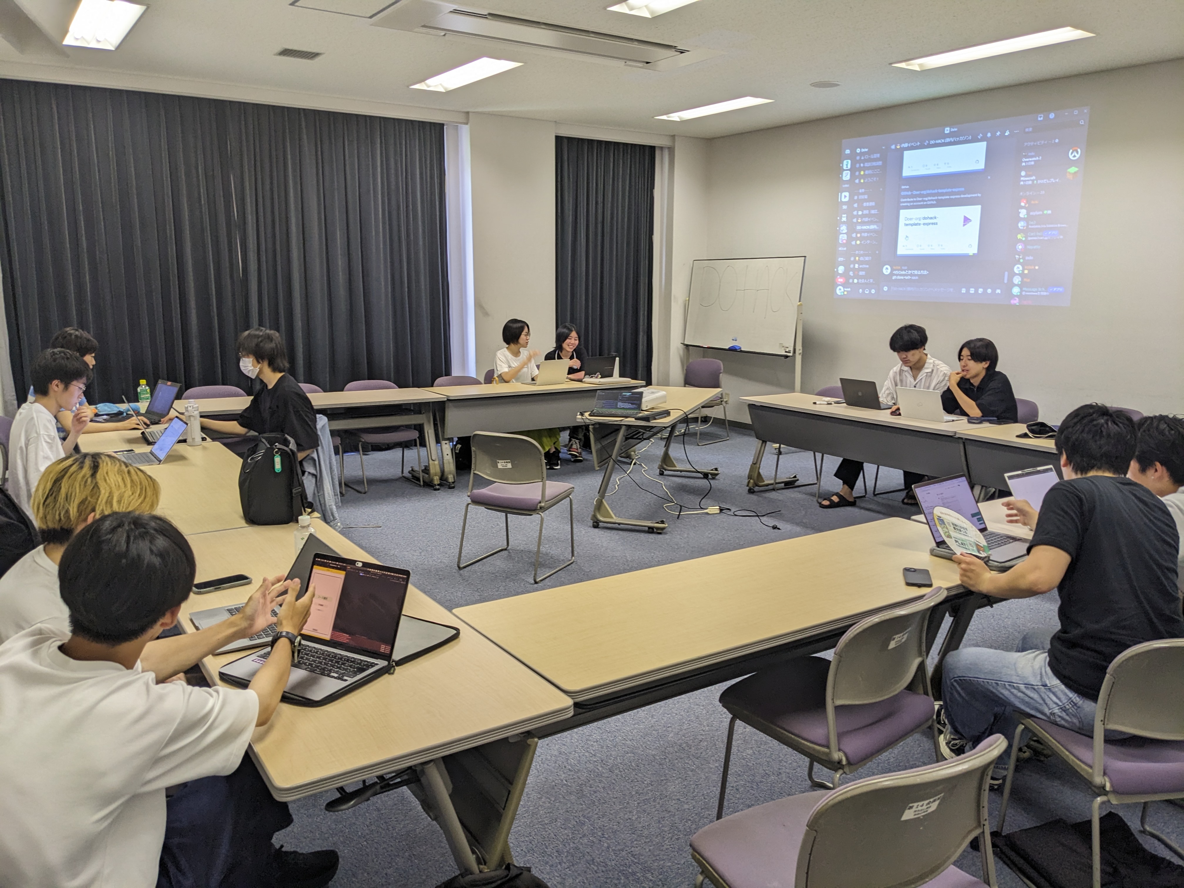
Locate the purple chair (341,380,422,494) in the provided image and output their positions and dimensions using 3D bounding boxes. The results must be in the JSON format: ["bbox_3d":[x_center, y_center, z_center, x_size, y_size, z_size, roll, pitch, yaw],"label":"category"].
[{"bbox_3d":[-1.597,-0.069,7.054,0.510,0.775,0.520,-7,13,-33],"label":"purple chair"}]

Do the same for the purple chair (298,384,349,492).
[{"bbox_3d":[-2.130,-0.027,6.744,0.490,0.775,0.510,-6,13,-33],"label":"purple chair"}]

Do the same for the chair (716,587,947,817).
[{"bbox_3d":[0.698,0.770,2.584,0.490,0.775,0.510,-9,14,-40],"label":"chair"}]

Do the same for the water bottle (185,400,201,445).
[{"bbox_3d":[-2.087,-0.109,4.835,0.077,0.232,0.077,-7,13,-33],"label":"water bottle"}]

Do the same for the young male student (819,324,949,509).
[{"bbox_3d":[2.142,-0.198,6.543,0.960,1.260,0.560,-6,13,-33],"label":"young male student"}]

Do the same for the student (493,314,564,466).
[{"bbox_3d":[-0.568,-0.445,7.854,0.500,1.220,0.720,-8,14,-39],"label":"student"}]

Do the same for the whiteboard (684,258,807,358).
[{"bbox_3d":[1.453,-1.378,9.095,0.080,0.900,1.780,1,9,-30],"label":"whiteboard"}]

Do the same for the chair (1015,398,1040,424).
[{"bbox_3d":[2.758,0.082,6.408,0.520,0.775,0.515,-7,13,-33],"label":"chair"}]

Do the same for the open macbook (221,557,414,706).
[{"bbox_3d":[-0.630,0.415,2.124,0.301,0.216,0.302,6,12,28],"label":"open macbook"}]

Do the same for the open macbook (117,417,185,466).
[{"bbox_3d":[-2.215,-0.011,4.568,0.350,0.187,0.313,-7,13,-33],"label":"open macbook"}]

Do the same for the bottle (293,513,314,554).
[{"bbox_3d":[-0.833,0.313,2.692,0.066,0.206,0.066,-7,13,-33],"label":"bottle"}]

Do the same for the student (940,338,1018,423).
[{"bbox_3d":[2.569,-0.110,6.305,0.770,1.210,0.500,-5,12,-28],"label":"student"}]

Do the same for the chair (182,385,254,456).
[{"bbox_3d":[-2.639,0.003,6.629,0.515,0.775,0.520,-7,13,-33],"label":"chair"}]

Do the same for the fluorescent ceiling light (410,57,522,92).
[{"bbox_3d":[-0.939,-2.718,6.749,0.320,0.080,1.270,-6,13,-33],"label":"fluorescent ceiling light"}]

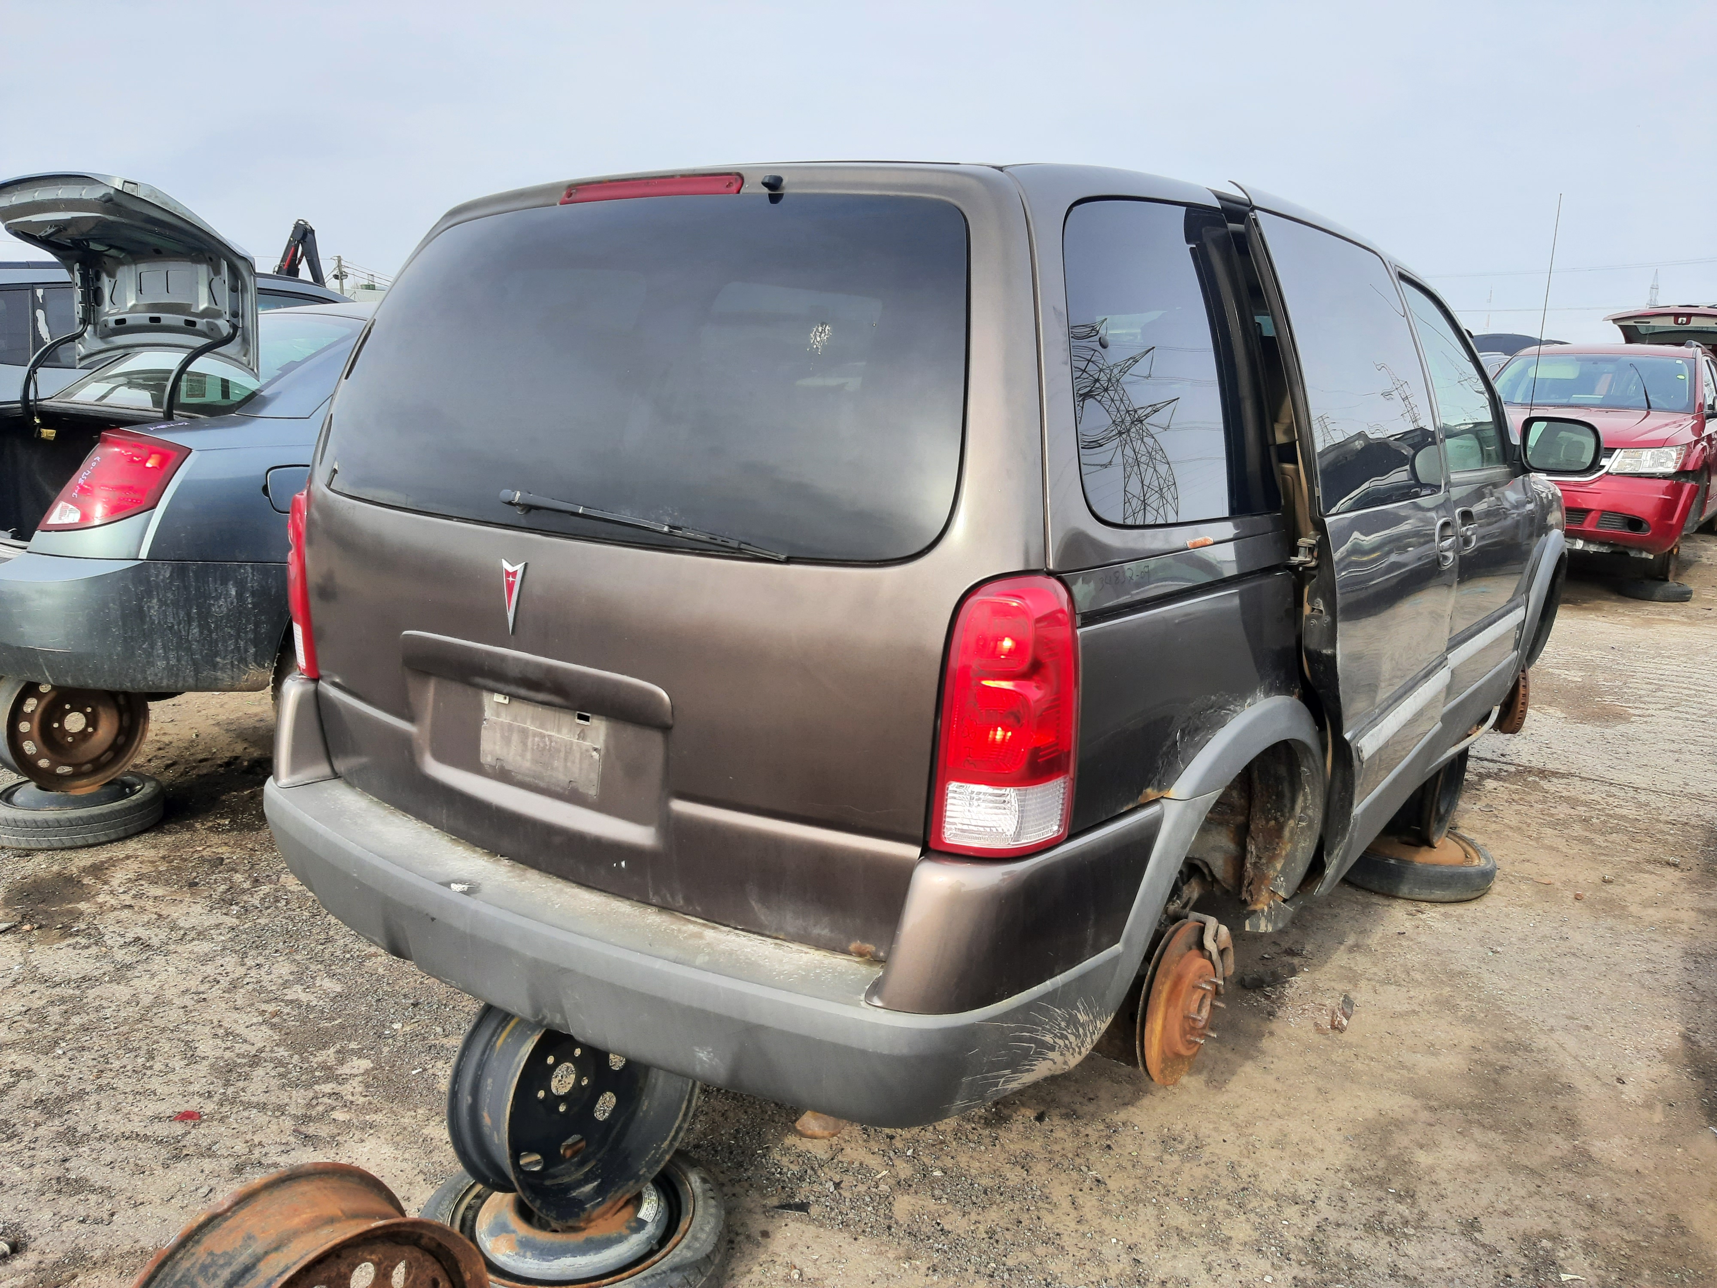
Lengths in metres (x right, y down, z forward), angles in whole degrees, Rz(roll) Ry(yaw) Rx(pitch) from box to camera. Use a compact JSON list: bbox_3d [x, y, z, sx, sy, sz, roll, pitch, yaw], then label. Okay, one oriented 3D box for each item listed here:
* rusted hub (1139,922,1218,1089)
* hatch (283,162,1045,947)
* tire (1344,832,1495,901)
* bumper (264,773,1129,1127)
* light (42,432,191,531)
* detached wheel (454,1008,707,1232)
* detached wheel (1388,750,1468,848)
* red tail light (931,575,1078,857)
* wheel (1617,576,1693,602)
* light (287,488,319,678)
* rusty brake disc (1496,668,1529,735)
[{"bbox_3d":[0.585,0.641,2.256,0.100,0.310,0.310,10,15,37],"label":"rusted hub"},{"bbox_3d":[-0.428,-0.184,2.131,1.620,1.220,0.390,10,15,37],"label":"hatch"},{"bbox_3d":[1.784,0.668,4.193,0.560,0.130,0.560,1,12,0],"label":"tire"},{"bbox_3d":[-0.479,0.441,2.213,1.820,0.230,0.500,10,15,37],"label":"bumper"},{"bbox_3d":[-2.116,-0.462,3.655,0.270,0.280,0.330,10,15,37],"label":"light"},{"bbox_3d":[-0.473,0.746,2.202,0.170,0.420,0.420,11,15,38],"label":"detached wheel"},{"bbox_3d":[1.739,0.418,4.015,0.170,0.420,0.420,10,15,37],"label":"detached wheel"},{"bbox_3d":[0.189,0.099,1.674,0.150,0.400,0.170,10,15,37],"label":"red tail light"},{"bbox_3d":[6.430,-0.440,10.400,0.570,0.130,0.570,10,15,37],"label":"wheel"},{"bbox_3d":[-1.077,-0.130,2.626,0.150,0.400,0.170,10,15,37],"label":"light"},{"bbox_3d":[2.323,0.169,4.620,0.100,0.310,0.310,4,12,12],"label":"rusty brake disc"}]

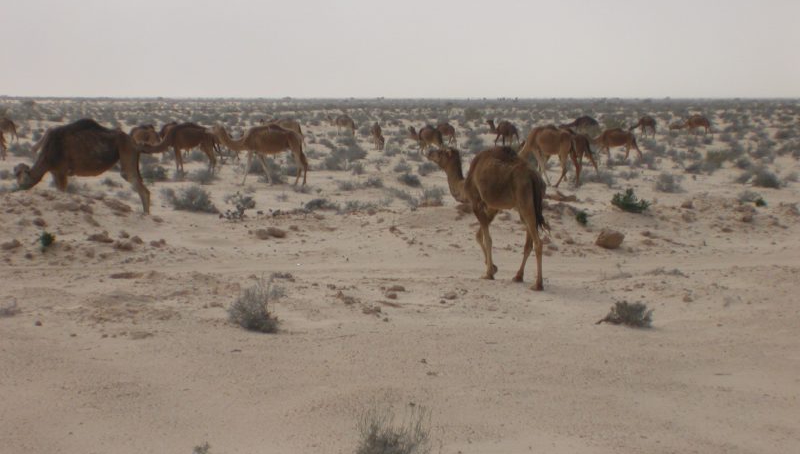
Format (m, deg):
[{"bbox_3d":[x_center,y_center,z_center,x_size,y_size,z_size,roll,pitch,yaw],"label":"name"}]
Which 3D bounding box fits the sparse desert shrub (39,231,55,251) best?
[{"bbox_3d":[-6.066,0.253,56.000,0.258,0.352,0.250,0,2,0],"label":"sparse desert shrub"}]

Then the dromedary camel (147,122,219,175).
[{"bbox_3d":[-7.477,-2.641,110.000,2.701,1.840,0.700,0,2,-6],"label":"dromedary camel"}]

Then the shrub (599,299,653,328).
[{"bbox_3d":[2.594,0.993,37.400,0.610,0.310,0.500,0,2,0],"label":"shrub"}]

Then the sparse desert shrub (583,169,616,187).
[{"bbox_3d":[5.773,-1.404,94.300,0.981,0.493,0.883,0,2,0],"label":"sparse desert shrub"}]

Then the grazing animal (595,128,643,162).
[{"bbox_3d":[12.539,-4.749,187.000,2.755,1.922,0.680,0,2,0],"label":"grazing animal"}]

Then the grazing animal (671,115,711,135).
[{"bbox_3d":[23.871,-8.224,268.000,3.331,1.892,0.700,0,2,0],"label":"grazing animal"}]

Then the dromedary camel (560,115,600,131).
[{"bbox_3d":[14.598,-8.071,265.000,3.090,1.911,0.700,0,2,0],"label":"dromedary camel"}]

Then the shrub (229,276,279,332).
[{"bbox_3d":[-1.663,0.880,37.000,0.568,0.659,0.550,0,2,0],"label":"shrub"}]

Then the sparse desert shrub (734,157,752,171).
[{"bbox_3d":[14.969,-2.724,142.000,0.780,0.580,0.700,0,2,0],"label":"sparse desert shrub"}]

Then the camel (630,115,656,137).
[{"bbox_3d":[21.521,-8.838,288.000,2.300,1.970,0.650,1,2,20],"label":"camel"}]

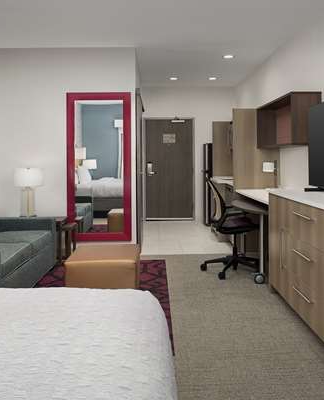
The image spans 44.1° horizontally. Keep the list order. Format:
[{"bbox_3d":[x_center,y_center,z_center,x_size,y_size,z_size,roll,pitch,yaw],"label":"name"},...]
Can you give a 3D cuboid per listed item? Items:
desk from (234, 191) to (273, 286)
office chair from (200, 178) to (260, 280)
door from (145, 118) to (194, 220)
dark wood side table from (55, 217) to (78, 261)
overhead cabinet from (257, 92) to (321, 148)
[{"bbox_3d":[1.200,0.341,4.375,0.600,0.770,1.450,0,4,-1],"label":"desk"},{"bbox_3d":[0.752,0.258,4.200,0.640,0.980,0.640,0,4,-1],"label":"office chair"},{"bbox_3d":[0.140,-0.618,7.820,0.975,1.990,0.080,0,4,-1],"label":"door"},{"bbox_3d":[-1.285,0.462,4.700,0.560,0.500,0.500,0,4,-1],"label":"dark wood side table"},{"bbox_3d":[1.367,-0.846,4.460,0.283,0.497,1.320,0,4,-1],"label":"overhead cabinet"}]

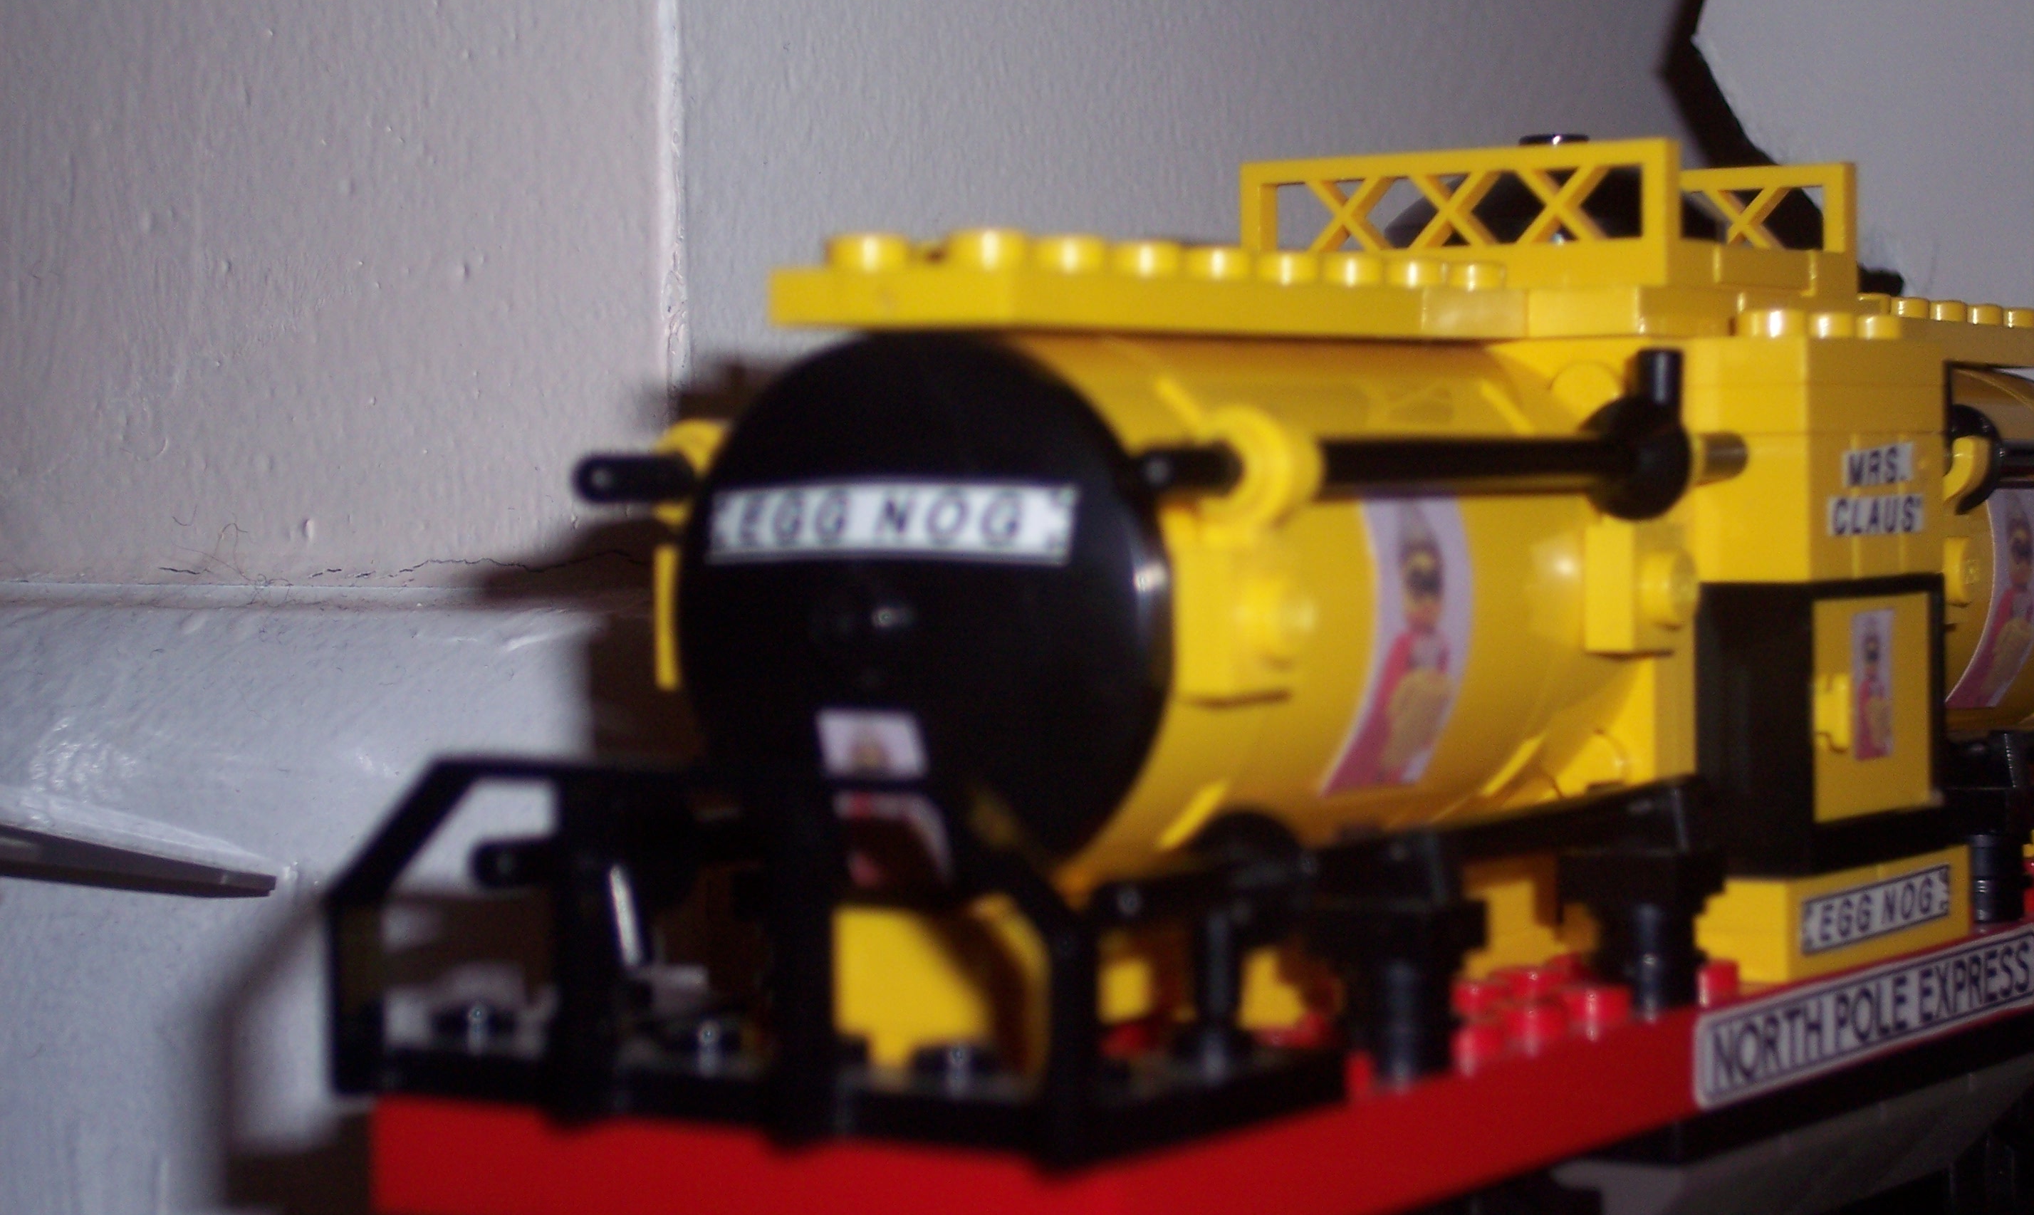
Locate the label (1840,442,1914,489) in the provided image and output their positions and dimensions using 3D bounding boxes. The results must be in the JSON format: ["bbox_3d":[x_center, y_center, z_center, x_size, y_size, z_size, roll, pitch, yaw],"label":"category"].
[{"bbox_3d":[0.058,-0.010,0.308,0.001,0.003,0.013,1,0,33],"label":"label"}]

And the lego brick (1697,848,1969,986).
[{"bbox_3d":[0.053,0.020,0.313,0.012,0.006,0.032,1,3,33],"label":"lego brick"}]

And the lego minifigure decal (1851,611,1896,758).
[{"bbox_3d":[0.057,0.005,0.308,0.001,0.010,0.007,1,3,33],"label":"lego minifigure decal"}]

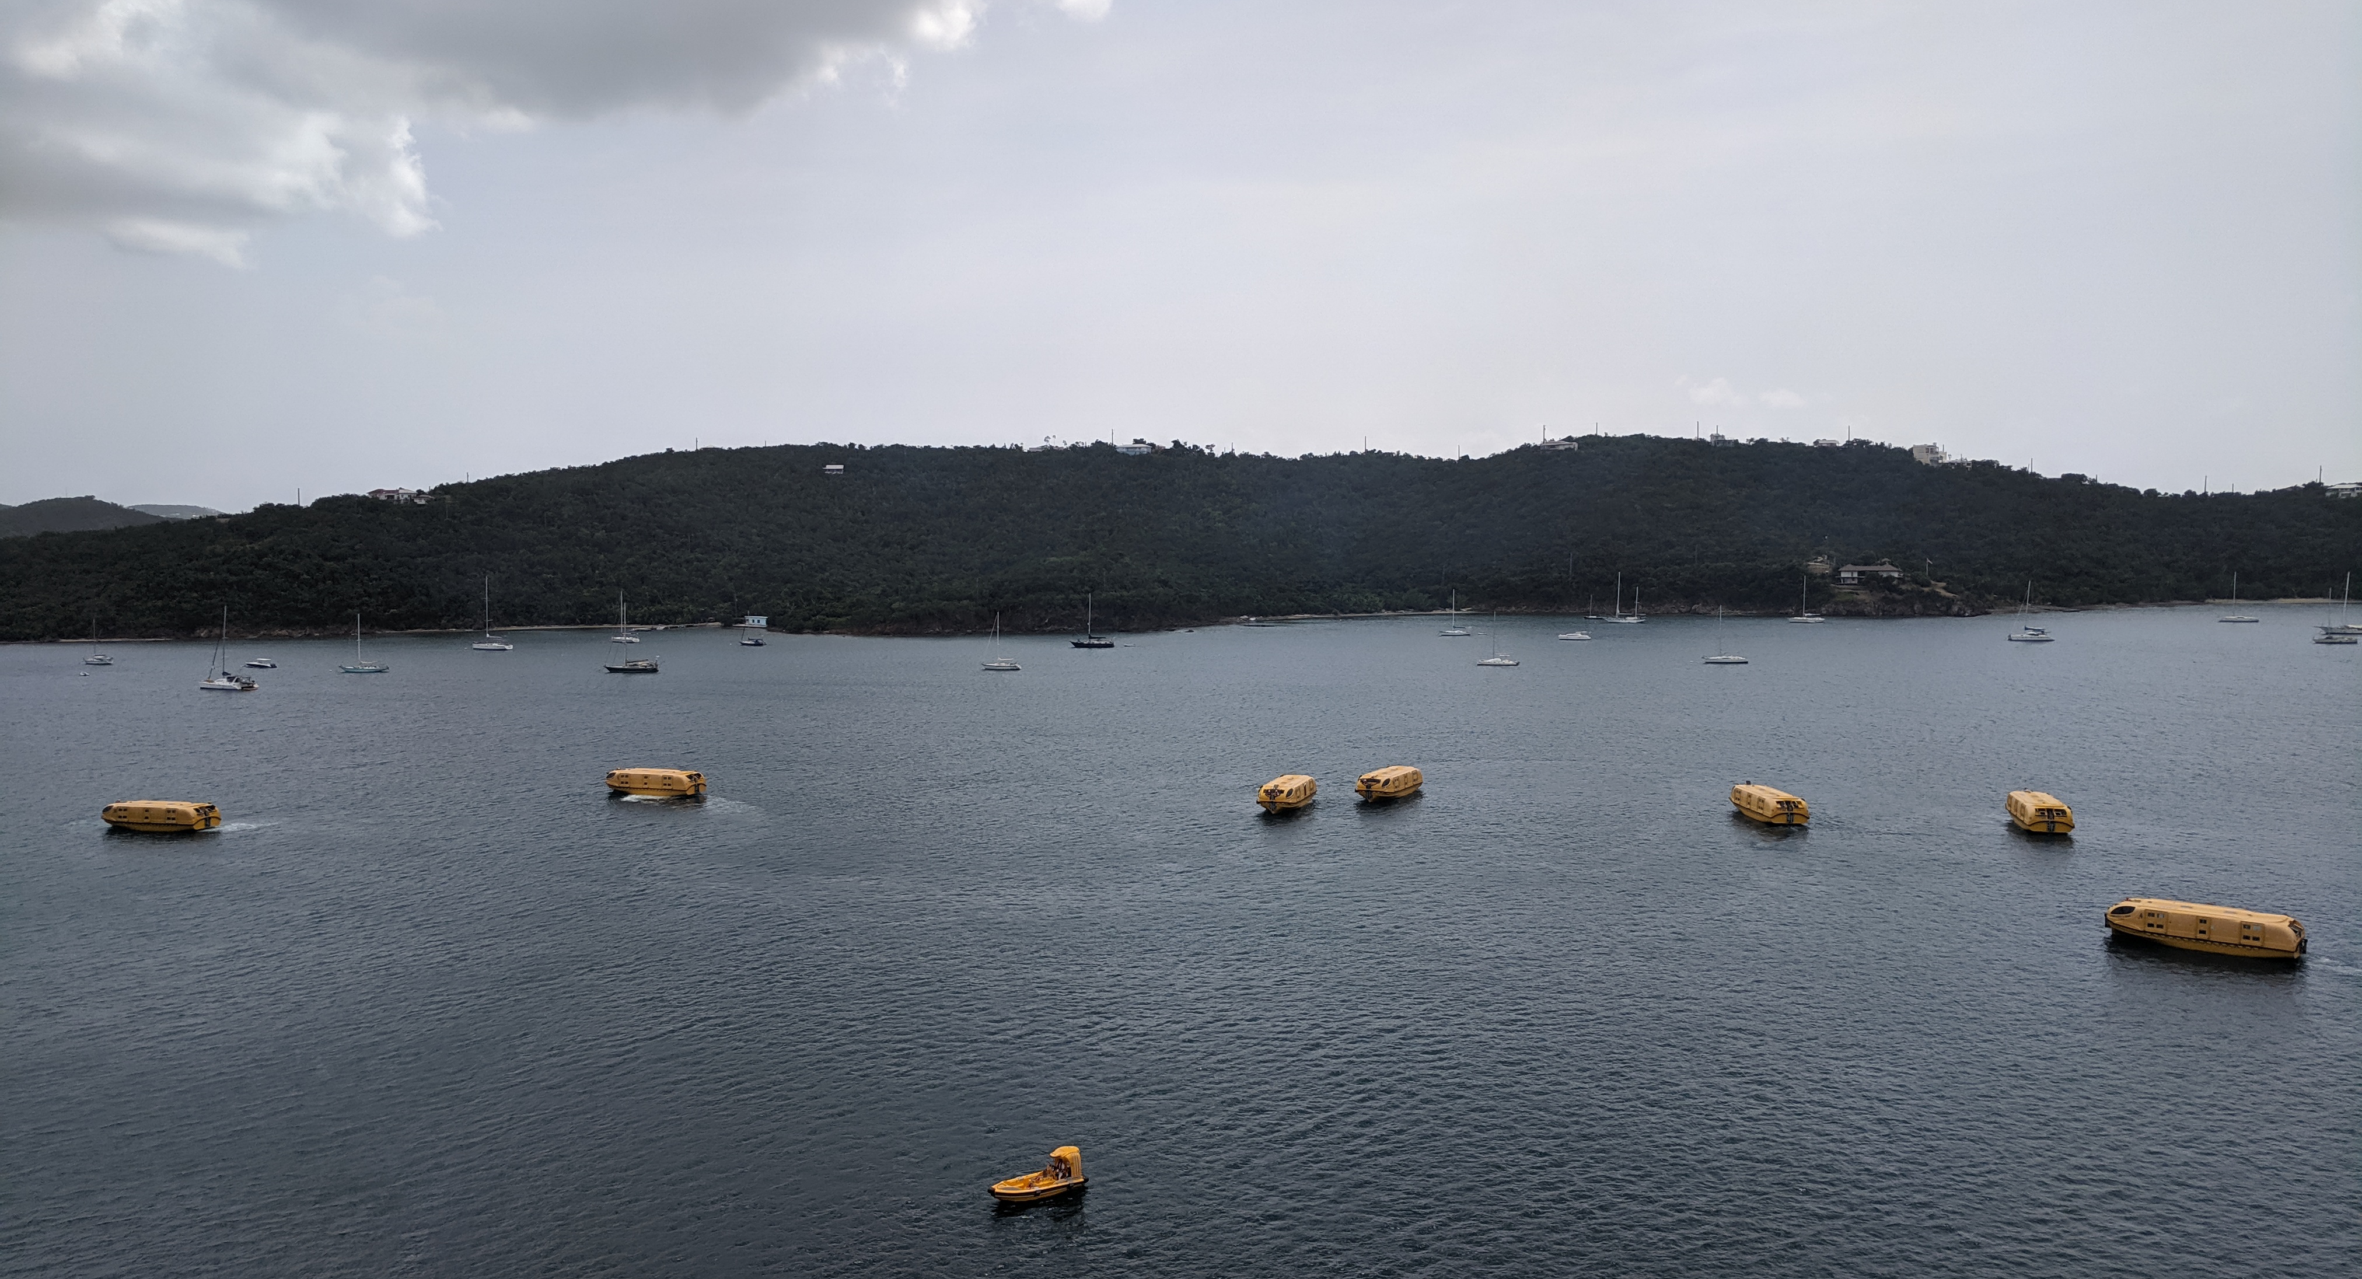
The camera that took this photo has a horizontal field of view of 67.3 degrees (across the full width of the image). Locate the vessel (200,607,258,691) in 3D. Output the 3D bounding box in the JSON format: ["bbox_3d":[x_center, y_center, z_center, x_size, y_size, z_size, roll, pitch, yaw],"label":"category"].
[{"bbox_3d":[-262.350,2.350,488.120,13.700,23.000,7.500,0,4,10],"label":"vessel"}]

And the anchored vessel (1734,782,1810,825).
[{"bbox_3d":[83.110,23.350,252.200,5.550,3.700,16.700,-1,4,-5],"label":"anchored vessel"}]

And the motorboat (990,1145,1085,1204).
[{"bbox_3d":[-9.210,34.060,112.970,6.230,2.700,2.400,-2,4,-24],"label":"motorboat"}]

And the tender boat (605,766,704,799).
[{"bbox_3d":[-85.540,23.140,287.810,16.700,3.700,5.550,1,4,20],"label":"tender boat"}]

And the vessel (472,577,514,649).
[{"bbox_3d":[-246.590,-9.170,635.190,14.800,26.320,4.500,0,4,18],"label":"vessel"}]

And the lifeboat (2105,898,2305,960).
[{"bbox_3d":[100.380,28.240,174.340,16.700,3.700,5.550,2,5,40],"label":"lifeboat"}]

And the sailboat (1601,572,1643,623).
[{"bbox_3d":[177.620,-16.720,712.130,16.790,20.620,4.500,0,4,16],"label":"sailboat"}]

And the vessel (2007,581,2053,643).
[{"bbox_3d":[280.400,-9.240,584.510,13.100,19.820,7.200,0,4,12],"label":"vessel"}]

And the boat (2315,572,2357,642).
[{"bbox_3d":[365.970,-8.660,561.690,10.840,19.500,3.800,1,4,20],"label":"boat"}]

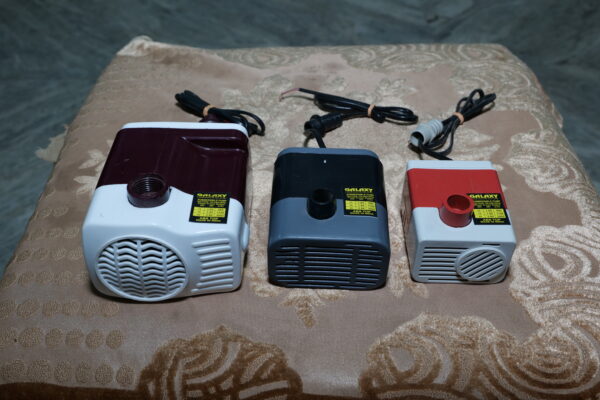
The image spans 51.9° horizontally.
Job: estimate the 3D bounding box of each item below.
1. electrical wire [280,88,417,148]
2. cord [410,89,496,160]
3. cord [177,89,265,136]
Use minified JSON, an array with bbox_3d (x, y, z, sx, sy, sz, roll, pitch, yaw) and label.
[{"bbox_3d":[0.046,-0.077,0.571,0.135,0.023,0.084,5,40,6],"label":"electrical wire"},{"bbox_3d":[0.145,-0.070,0.563,0.057,0.023,0.116,33,49,33],"label":"cord"},{"bbox_3d":[-0.077,-0.085,0.574,0.107,0.029,0.051,19,43,21],"label":"cord"}]

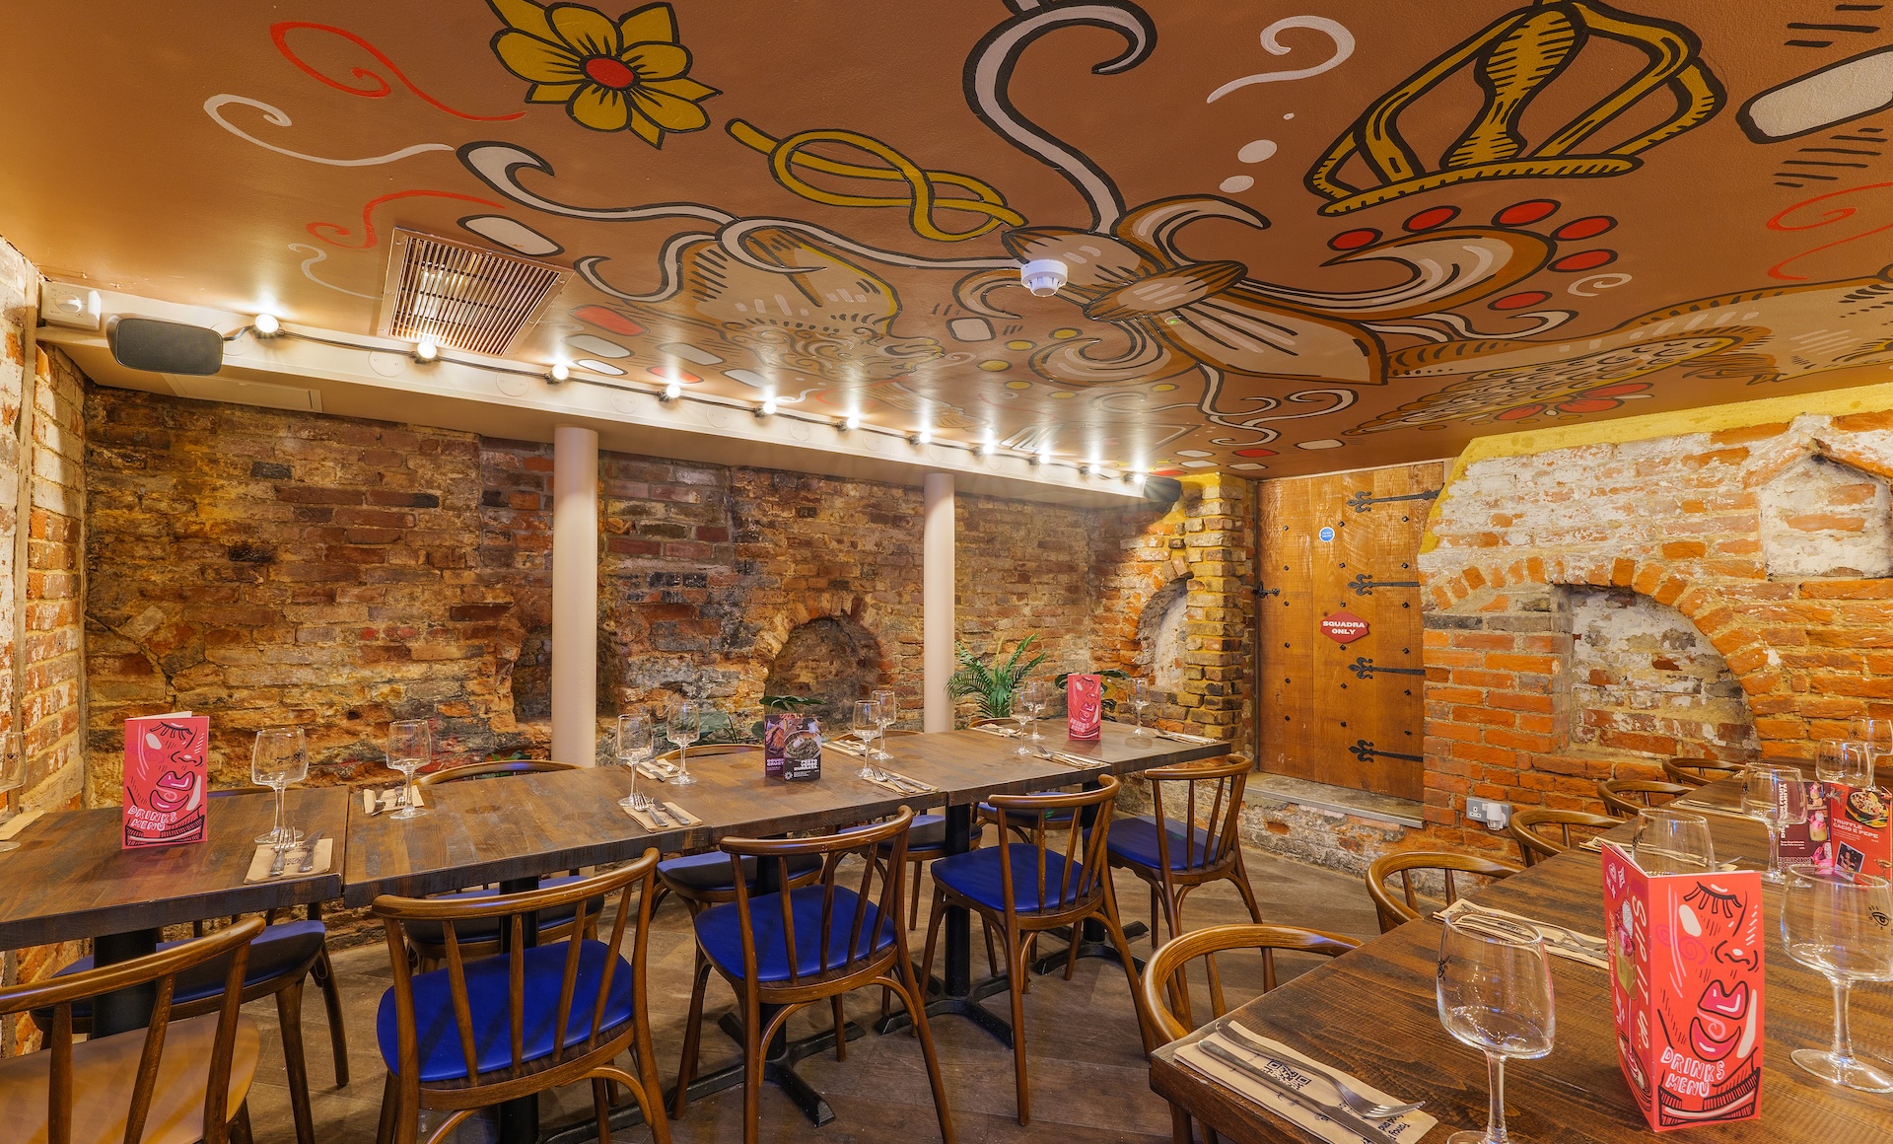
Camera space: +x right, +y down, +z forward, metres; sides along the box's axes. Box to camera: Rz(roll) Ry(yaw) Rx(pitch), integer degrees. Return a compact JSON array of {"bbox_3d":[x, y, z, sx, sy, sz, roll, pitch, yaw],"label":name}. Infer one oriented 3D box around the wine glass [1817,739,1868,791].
[{"bbox_3d":[1.927,0.461,1.580,0.078,0.196,0.078,1,-3,0],"label":"wine glass"}]

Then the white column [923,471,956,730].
[{"bbox_3d":[-0.036,0.456,3.439,0.138,1.820,0.138,0,-2,0],"label":"white column"}]

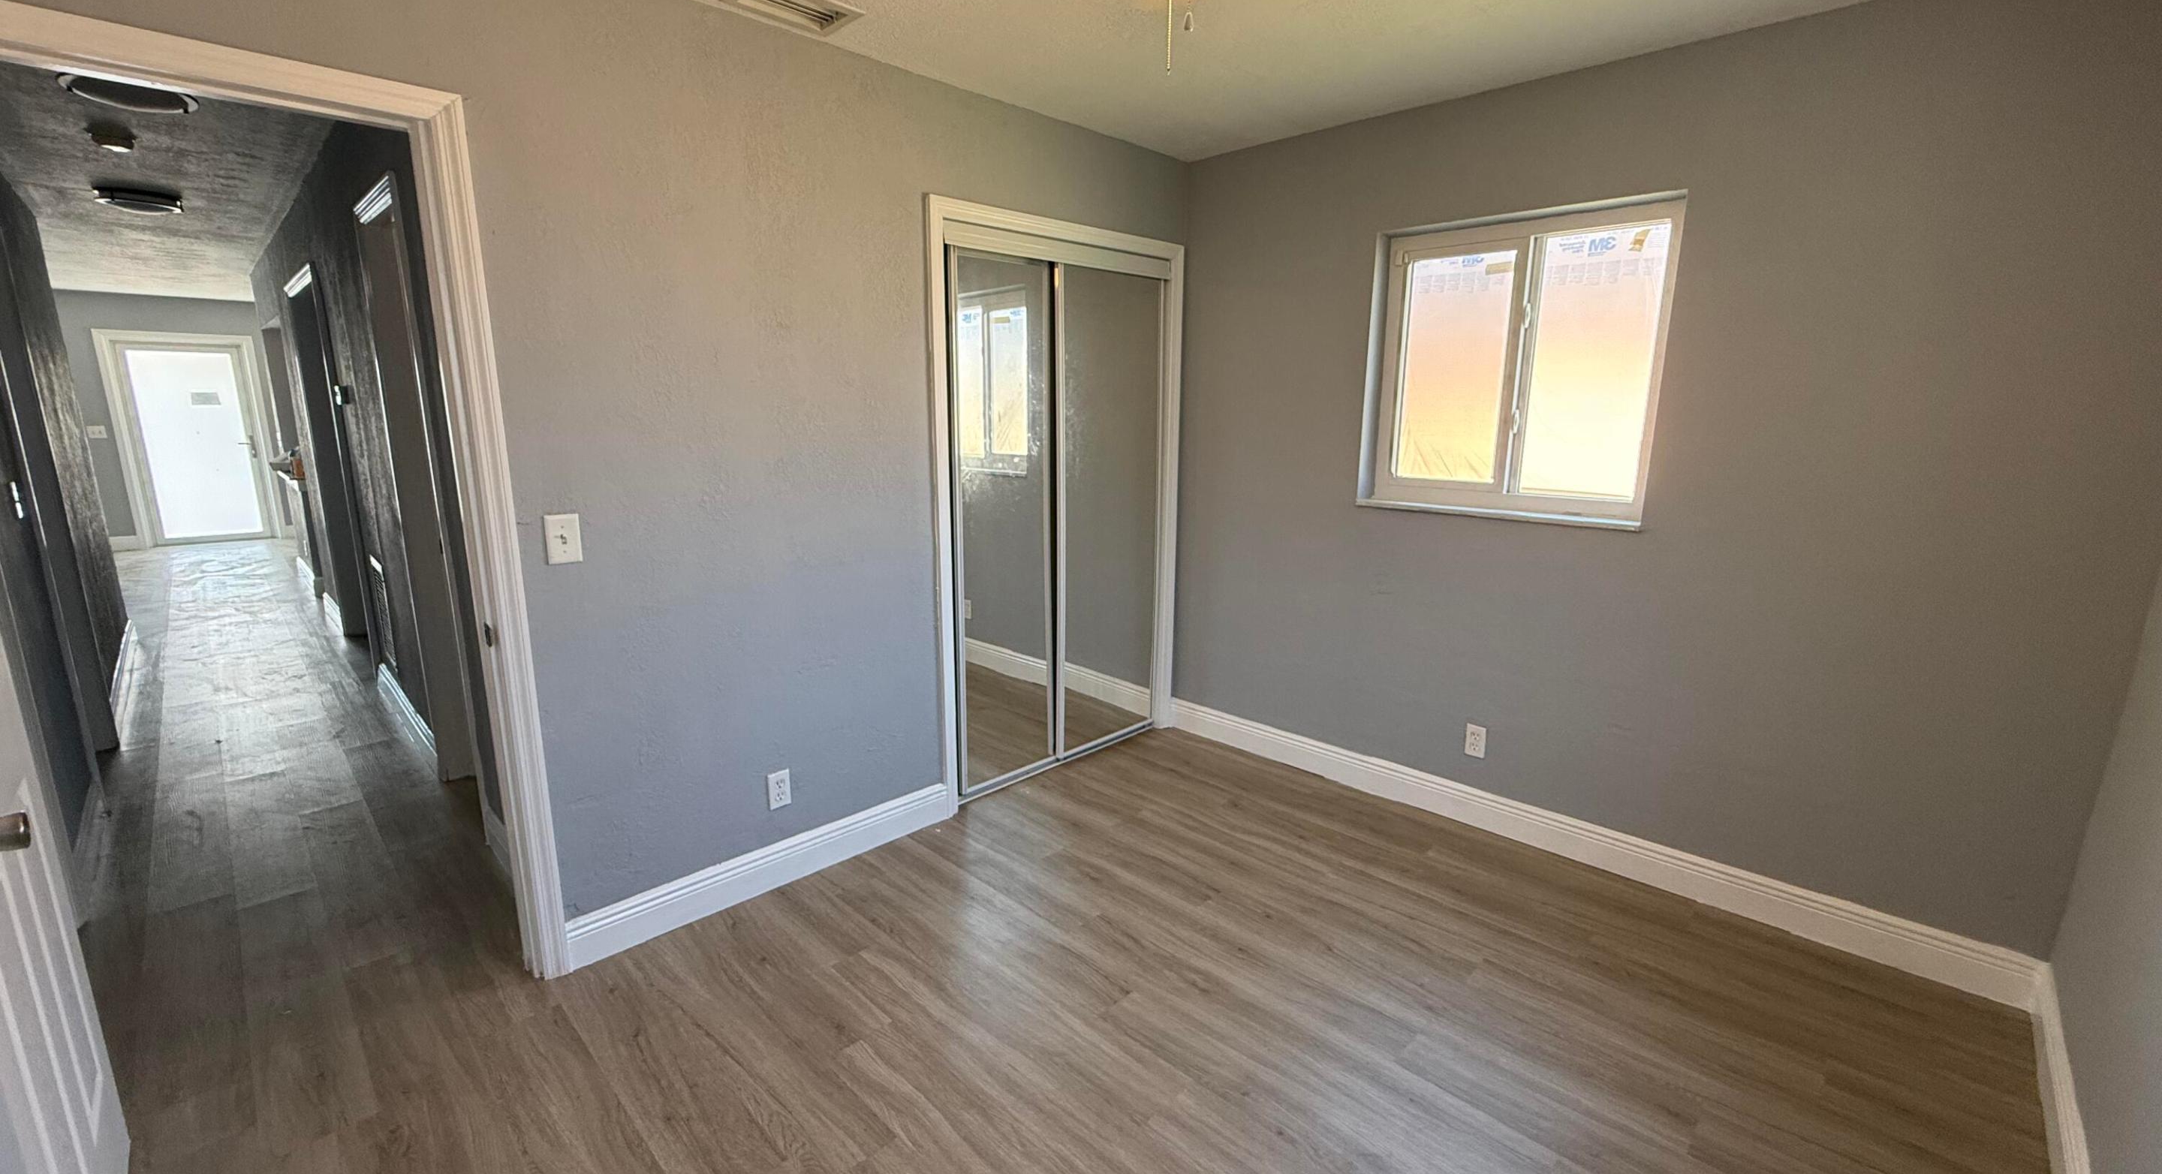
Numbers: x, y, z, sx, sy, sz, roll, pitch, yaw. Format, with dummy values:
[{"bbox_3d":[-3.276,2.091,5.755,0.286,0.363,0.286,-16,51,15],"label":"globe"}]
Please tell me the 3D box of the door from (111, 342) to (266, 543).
[{"bbox_3d":[-9.083,-1.459,8.991,0.055,1.990,0.905,12,16,43],"label":"door"}]

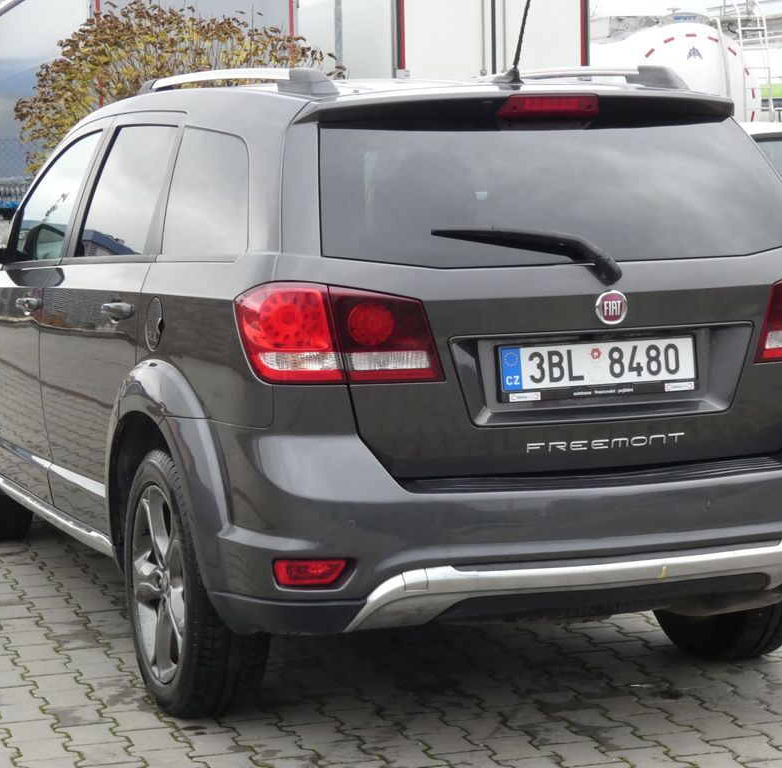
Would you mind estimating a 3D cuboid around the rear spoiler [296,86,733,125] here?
[{"bbox_3d":[0.356,-0.713,5.616,1.250,0.105,0.260,-3,7,-21],"label":"rear spoiler"}]

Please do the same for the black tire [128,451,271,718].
[{"bbox_3d":[-0.528,0.525,5.893,0.230,0.715,0.720,-3,7,-21],"label":"black tire"}]

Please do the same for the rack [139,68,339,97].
[{"bbox_3d":[-0.483,-0.849,6.264,0.085,0.090,1.750,-4,7,-23],"label":"rack"}]

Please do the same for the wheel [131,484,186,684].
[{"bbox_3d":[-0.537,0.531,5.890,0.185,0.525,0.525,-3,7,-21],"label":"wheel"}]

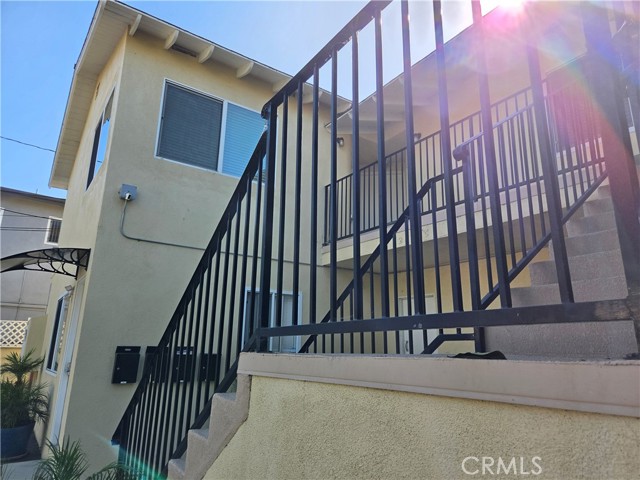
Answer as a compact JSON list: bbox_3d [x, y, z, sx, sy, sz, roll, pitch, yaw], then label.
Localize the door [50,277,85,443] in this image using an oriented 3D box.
[{"bbox_3d":[-3.201,1.533,5.436,0.060,2.030,0.840,11,-17,-35],"label":"door"}]

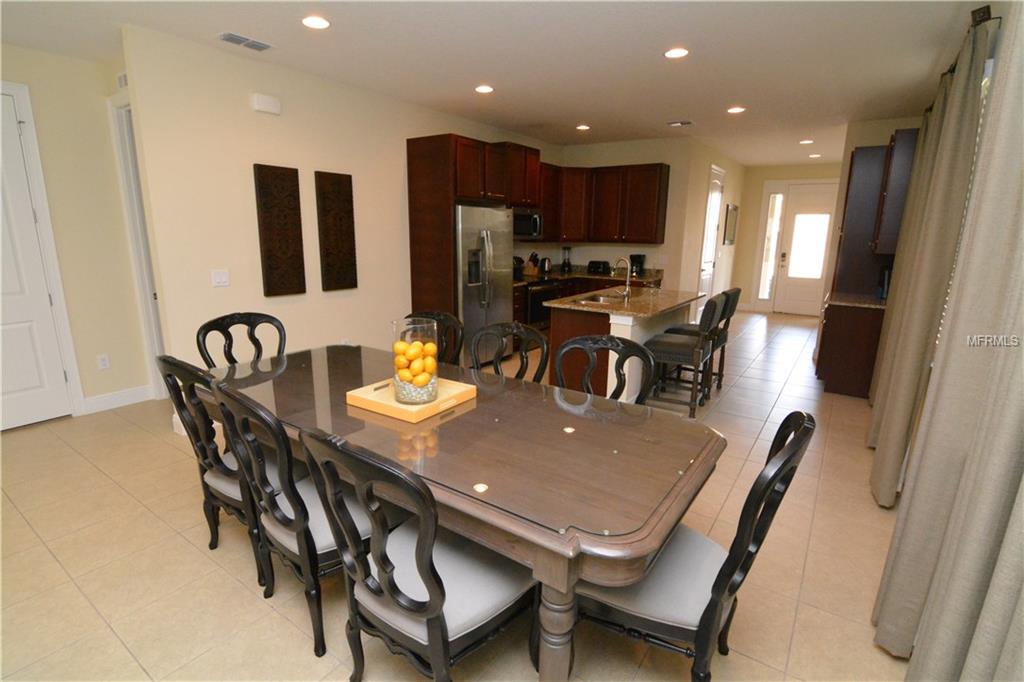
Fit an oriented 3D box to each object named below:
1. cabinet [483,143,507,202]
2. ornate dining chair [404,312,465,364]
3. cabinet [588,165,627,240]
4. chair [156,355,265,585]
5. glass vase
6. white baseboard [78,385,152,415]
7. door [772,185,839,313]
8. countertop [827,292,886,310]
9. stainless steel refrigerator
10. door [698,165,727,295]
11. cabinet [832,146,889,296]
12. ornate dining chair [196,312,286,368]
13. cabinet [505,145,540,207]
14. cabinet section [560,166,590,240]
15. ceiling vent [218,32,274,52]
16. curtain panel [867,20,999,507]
[{"bbox_3d":[-0.435,-1.843,5.128,0.620,0.610,0.460,9,16,35],"label":"cabinet"},{"bbox_3d":[-0.676,0.354,2.752,0.530,1.000,0.600,9,16,35],"label":"ornate dining chair"},{"bbox_3d":[1.511,-2.072,6.978,0.596,1.098,0.334,9,15,34],"label":"cabinet"},{"bbox_3d":[-1.226,0.543,2.224,0.505,1.052,0.569,9,15,34],"label":"chair"},{"bbox_3d":[-0.413,0.092,1.957,0.183,0.320,0.183,0,13,0],"label":"glass vase"},{"bbox_3d":[-3.467,0.523,3.995,0.018,0.135,0.480,9,16,35],"label":"white baseboard"},{"bbox_3d":[5.838,-1.770,9.003,0.909,2.526,0.059,9,15,34],"label":"door"},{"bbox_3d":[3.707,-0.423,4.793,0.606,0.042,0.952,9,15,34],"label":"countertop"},{"bbox_3d":[-0.500,-0.613,5.241,0.740,1.780,0.910,9,16,35],"label":"stainless steel refrigerator"},{"bbox_3d":[3.412,-1.564,7.907,0.071,2.578,0.864,9,15,34],"label":"door"},{"bbox_3d":[4.139,-1.341,5.171,0.565,1.567,0.736,9,15,34],"label":"cabinet"},{"bbox_3d":[-1.402,0.366,2.706,0.600,1.000,0.520,9,16,35],"label":"ornate dining chair"},{"bbox_3d":[0.037,-2.141,5.989,0.340,0.730,0.760,9,16,35],"label":"cabinet"},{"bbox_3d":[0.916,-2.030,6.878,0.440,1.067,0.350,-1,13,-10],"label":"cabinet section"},{"bbox_3d":[-1.979,-2.219,3.391,0.197,0.021,0.339,9,15,34],"label":"ceiling vent"},{"bbox_3d":[2.593,-0.411,2.981,0.160,2.380,1.800,9,16,35],"label":"curtain panel"}]

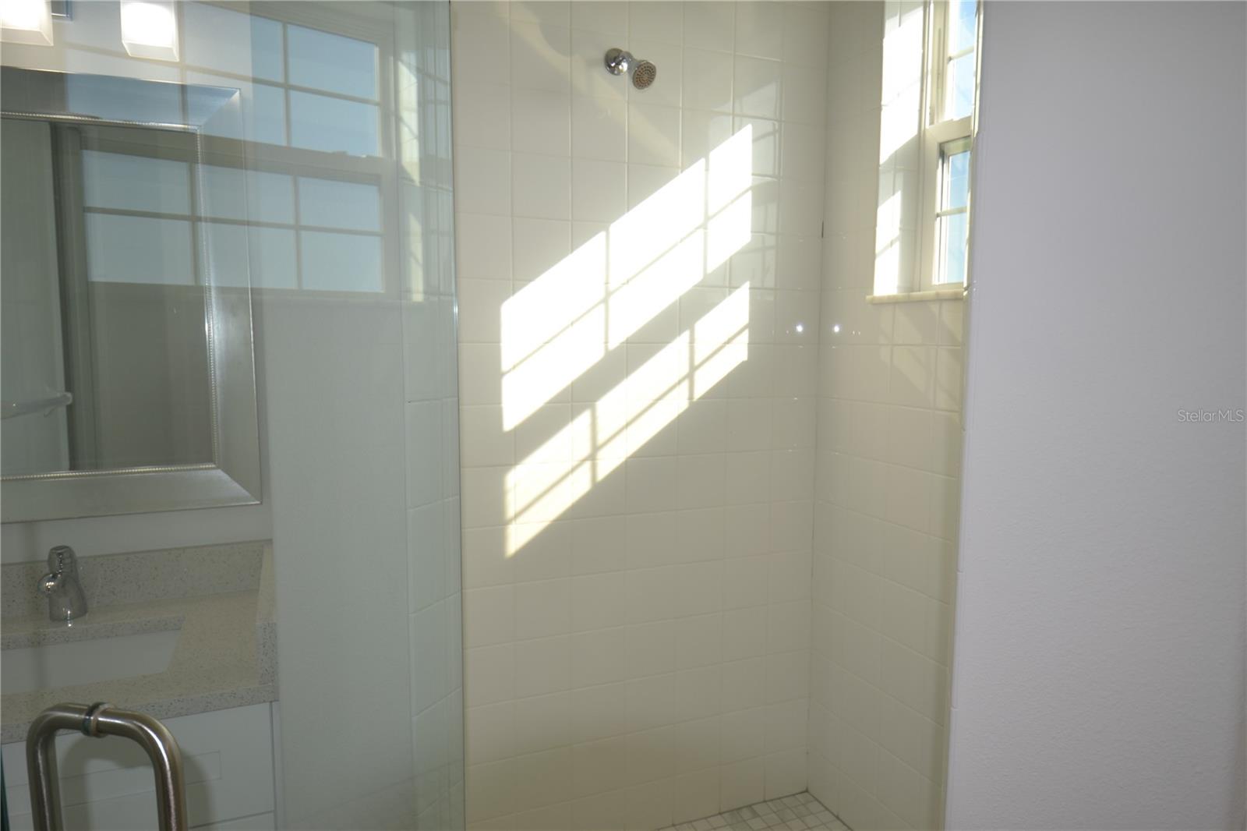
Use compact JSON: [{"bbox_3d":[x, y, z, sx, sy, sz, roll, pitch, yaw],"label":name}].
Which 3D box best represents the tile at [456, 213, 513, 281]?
[{"bbox_3d":[-0.346,-0.409,1.762,0.152,0.152,0.010,-2,6,-21],"label":"tile"}]

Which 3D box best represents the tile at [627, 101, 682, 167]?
[{"bbox_3d":[0.081,-0.730,1.897,0.152,0.152,0.010,-2,6,-21],"label":"tile"}]

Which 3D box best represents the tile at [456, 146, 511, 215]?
[{"bbox_3d":[-0.345,-0.564,1.747,0.152,0.152,0.010,-2,6,-21],"label":"tile"}]

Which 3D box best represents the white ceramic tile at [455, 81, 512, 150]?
[{"bbox_3d":[-0.344,-0.715,1.733,0.152,0.152,0.010,-2,6,-21],"label":"white ceramic tile"}]

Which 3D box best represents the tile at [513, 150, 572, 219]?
[{"bbox_3d":[-0.204,-0.568,1.802,0.152,0.152,0.010,-2,6,-21],"label":"tile"}]

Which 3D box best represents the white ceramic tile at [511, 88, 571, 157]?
[{"bbox_3d":[-0.203,-0.720,1.788,0.152,0.152,0.010,-2,6,-21],"label":"white ceramic tile"}]

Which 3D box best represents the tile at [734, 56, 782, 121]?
[{"bbox_3d":[0.366,-0.892,1.992,0.152,0.152,0.010,-2,6,-21],"label":"tile"}]

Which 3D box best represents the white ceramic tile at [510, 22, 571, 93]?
[{"bbox_3d":[-0.202,-0.873,1.774,0.152,0.152,0.010,-2,6,-21],"label":"white ceramic tile"}]

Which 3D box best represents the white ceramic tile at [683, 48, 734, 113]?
[{"bbox_3d":[0.224,-0.888,1.938,0.152,0.152,0.010,-2,6,-21],"label":"white ceramic tile"}]

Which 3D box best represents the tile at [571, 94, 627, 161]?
[{"bbox_3d":[-0.061,-0.727,1.842,0.152,0.152,0.010,-2,6,-21],"label":"tile"}]

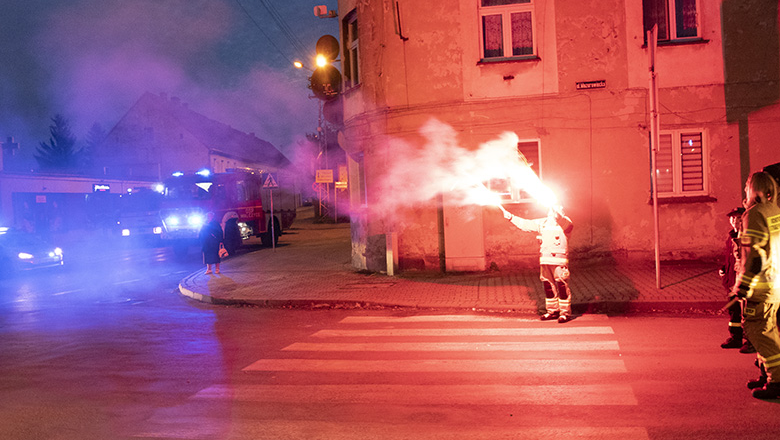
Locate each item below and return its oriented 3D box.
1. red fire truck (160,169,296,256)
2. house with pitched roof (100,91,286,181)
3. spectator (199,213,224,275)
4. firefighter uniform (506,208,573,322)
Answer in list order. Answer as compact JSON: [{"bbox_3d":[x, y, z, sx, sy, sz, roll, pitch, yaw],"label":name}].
[{"bbox_3d":[-7.178,-0.347,28.683,2.500,3.200,7.600,-2,1,14],"label":"red fire truck"},{"bbox_3d":[-19.179,-5.722,71.212,9.800,11.542,40.000,-3,2,1],"label":"house with pitched roof"},{"bbox_3d":[-4.869,0.673,17.217,0.620,1.630,0.430,-2,1,9],"label":"spectator"},{"bbox_3d":[2.224,0.638,9.521,0.950,1.740,0.620,-2,2,25],"label":"firefighter uniform"}]

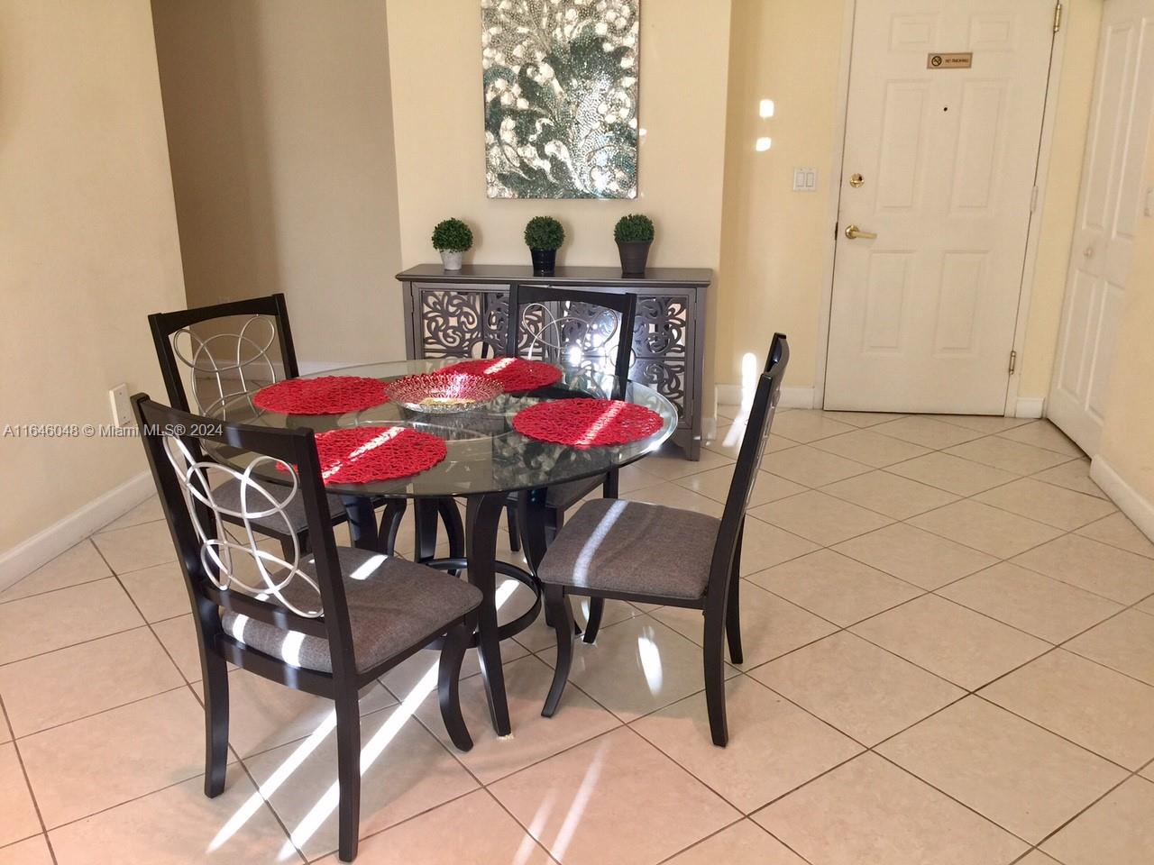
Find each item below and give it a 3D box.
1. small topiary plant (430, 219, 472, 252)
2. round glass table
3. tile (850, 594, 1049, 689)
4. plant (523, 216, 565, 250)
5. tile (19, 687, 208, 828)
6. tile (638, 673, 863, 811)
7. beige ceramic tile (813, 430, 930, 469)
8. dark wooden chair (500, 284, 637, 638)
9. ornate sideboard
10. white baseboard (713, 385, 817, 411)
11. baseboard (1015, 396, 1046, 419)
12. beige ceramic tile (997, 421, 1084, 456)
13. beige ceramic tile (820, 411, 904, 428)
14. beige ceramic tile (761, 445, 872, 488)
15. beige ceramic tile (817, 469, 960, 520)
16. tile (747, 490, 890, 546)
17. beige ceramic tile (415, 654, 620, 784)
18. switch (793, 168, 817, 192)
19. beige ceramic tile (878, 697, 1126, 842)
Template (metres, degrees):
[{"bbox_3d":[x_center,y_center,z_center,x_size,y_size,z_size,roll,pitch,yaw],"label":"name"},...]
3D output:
[{"bbox_3d":[-0.580,-0.912,4.477,0.190,0.162,0.190,3,18,9],"label":"small topiary plant"},{"bbox_3d":[-0.330,0.304,2.475,1.150,0.745,1.150,0,17,0],"label":"round glass table"},{"bbox_3d":[1.091,0.607,2.834,0.417,0.010,0.417,-12,21,-34],"label":"tile"},{"bbox_3d":[-0.149,-0.891,4.332,0.180,0.158,0.180,0,17,0],"label":"plant"},{"bbox_3d":[-1.091,0.771,2.341,0.417,0.010,0.417,-12,21,-34],"label":"tile"},{"bbox_3d":[0.405,0.742,2.341,0.411,0.010,0.411,-12,21,-34],"label":"tile"},{"bbox_3d":[1.361,0.080,4.463,0.411,0.010,0.411,-12,21,-34],"label":"beige ceramic tile"},{"bbox_3d":[-0.126,0.048,3.086,0.460,0.950,0.530,9,19,25],"label":"dark wooden chair"},{"bbox_3d":[-0.093,-0.342,4.540,1.405,0.818,0.360,3,18,9],"label":"ornate sideboard"},{"bbox_3d":[1.037,-0.194,5.258,0.520,0.110,0.016,3,18,9],"label":"white baseboard"},{"bbox_3d":[2.377,-0.127,5.056,0.140,0.110,0.016,3,18,9],"label":"baseboard"},{"bbox_3d":[2.316,0.029,4.663,0.417,0.010,0.417,-12,21,-34],"label":"beige ceramic tile"},{"bbox_3d":[1.495,-0.099,5.159,0.420,0.010,0.420,-12,21,-34],"label":"beige ceramic tile"},{"bbox_3d":[1.028,0.152,4.290,0.417,0.010,0.417,-12,21,-34],"label":"beige ceramic tile"},{"bbox_3d":[1.267,0.252,3.910,0.411,0.010,0.411,-12,21,-34],"label":"beige ceramic tile"},{"bbox_3d":[0.938,0.329,3.725,0.417,0.010,0.417,-12,21,-34],"label":"tile"},{"bbox_3d":[-0.168,0.733,2.508,0.420,0.010,0.420,-12,21,-34],"label":"beige ceramic tile"},{"bbox_3d":[1.141,-1.264,4.834,0.116,0.116,0.010,2,18,8],"label":"switch"},{"bbox_3d":[0.996,0.780,2.281,0.417,0.010,0.417,-12,21,-34],"label":"beige ceramic tile"}]

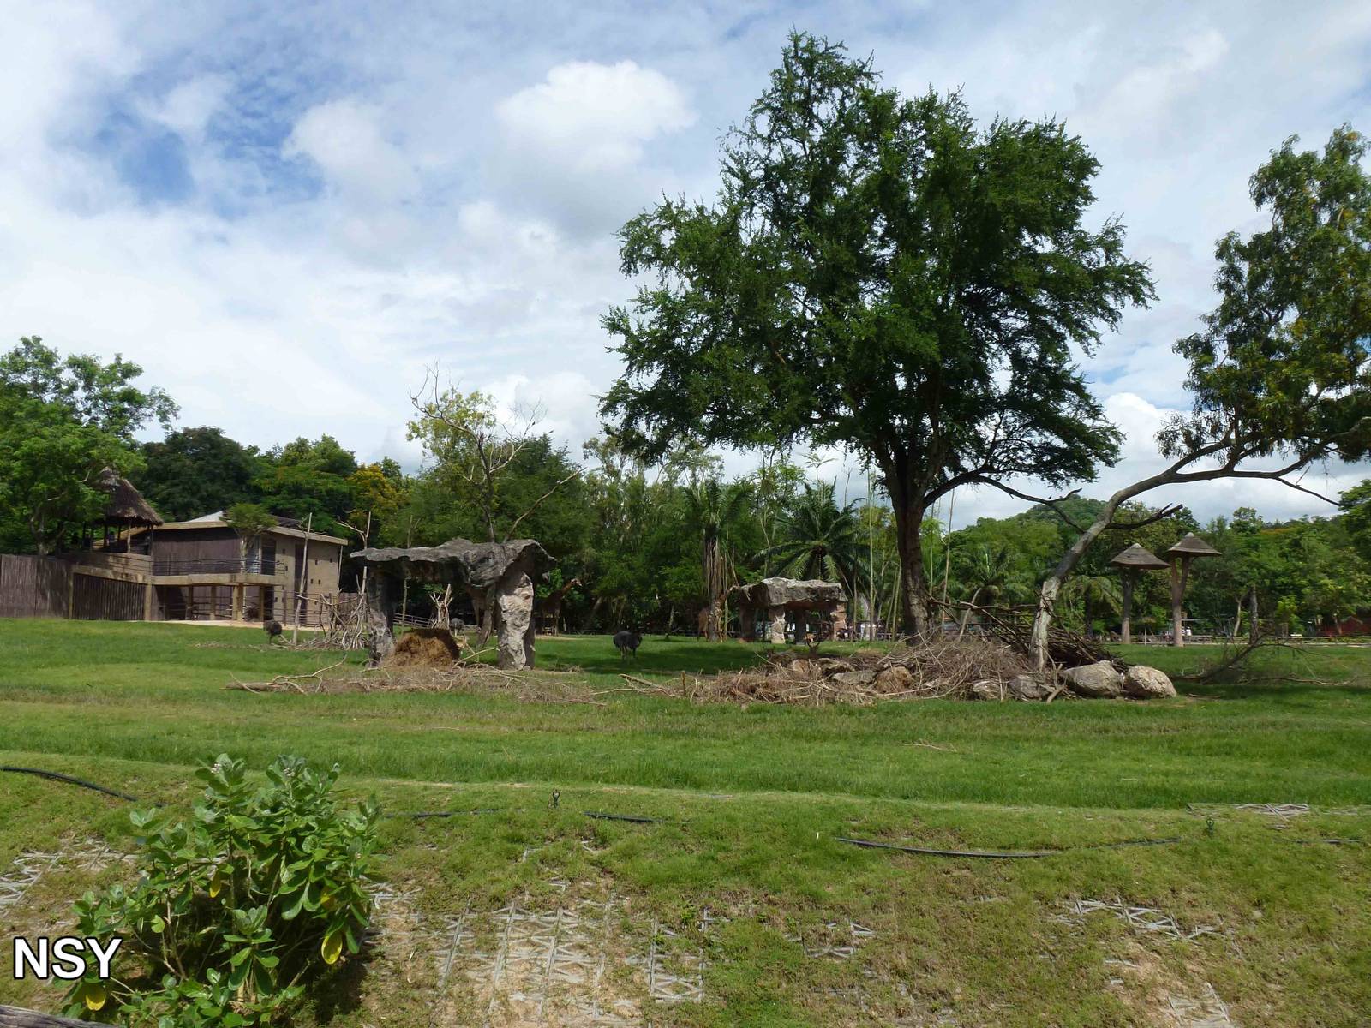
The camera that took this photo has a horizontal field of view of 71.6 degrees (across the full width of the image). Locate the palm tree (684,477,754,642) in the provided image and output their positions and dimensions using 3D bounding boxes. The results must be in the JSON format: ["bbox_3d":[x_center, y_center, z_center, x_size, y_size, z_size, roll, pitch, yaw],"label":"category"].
[{"bbox_3d":[1.993,2.772,58.004,4.313,9.866,4.300,0,-5,0],"label":"palm tree"}]

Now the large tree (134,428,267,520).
[{"bbox_3d":[-45.837,0.725,90.008,13.000,18.419,12.000,0,-5,0],"label":"large tree"}]

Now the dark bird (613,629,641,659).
[{"bbox_3d":[-2.525,5.704,41.500,1.250,1.252,0.800,-3,-6,30],"label":"dark bird"}]

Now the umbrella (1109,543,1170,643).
[{"bbox_3d":[26.515,4.629,55.501,3.500,5.827,3.500,0,-5,0],"label":"umbrella"}]

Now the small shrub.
[{"bbox_3d":[-2.144,1.724,4.401,1.420,1.120,1.250,0,-5,0],"label":"small shrub"}]

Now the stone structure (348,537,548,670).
[{"bbox_3d":[-9.007,3.378,36.501,7.300,4.914,4.500,0,-5,0],"label":"stone structure"}]

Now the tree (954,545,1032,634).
[{"bbox_3d":[22.597,5.662,70.002,5.679,7.155,5.400,0,-5,0],"label":"tree"}]

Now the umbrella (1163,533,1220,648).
[{"bbox_3d":[27.685,4.143,52.002,3.100,6.250,3.100,0,-5,0],"label":"umbrella"}]

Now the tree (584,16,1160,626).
[{"bbox_3d":[8.648,-8.164,43.040,25.001,28.720,22.000,0,-5,0],"label":"tree"}]

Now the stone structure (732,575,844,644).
[{"bbox_3d":[6.026,5.625,56.001,5.700,3.861,4.000,2,-6,-25],"label":"stone structure"}]

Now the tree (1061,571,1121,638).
[{"bbox_3d":[29.893,6.775,70.001,4.654,4.946,4.600,0,-5,0],"label":"tree"}]

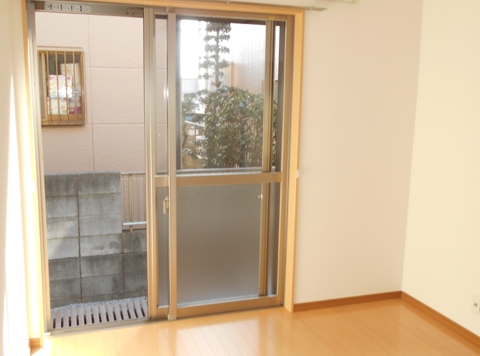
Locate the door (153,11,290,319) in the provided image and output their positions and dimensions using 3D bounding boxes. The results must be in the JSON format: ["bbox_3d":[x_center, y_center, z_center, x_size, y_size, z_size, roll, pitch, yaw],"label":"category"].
[{"bbox_3d":[-0.121,-0.051,3.236,0.961,1.999,0.085,-2,10,-18],"label":"door"}]

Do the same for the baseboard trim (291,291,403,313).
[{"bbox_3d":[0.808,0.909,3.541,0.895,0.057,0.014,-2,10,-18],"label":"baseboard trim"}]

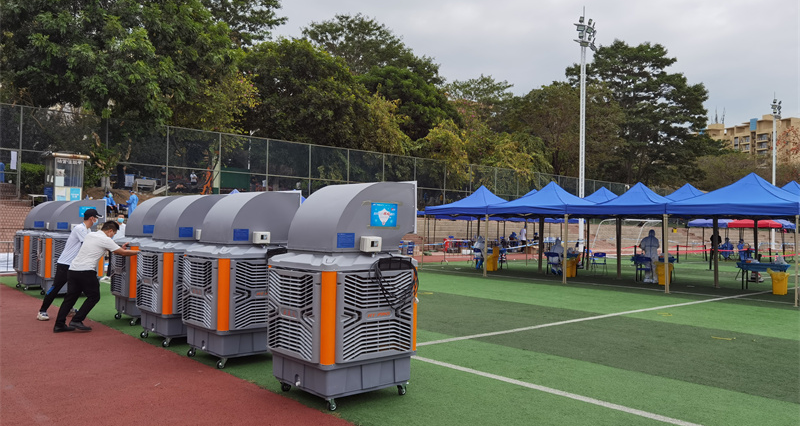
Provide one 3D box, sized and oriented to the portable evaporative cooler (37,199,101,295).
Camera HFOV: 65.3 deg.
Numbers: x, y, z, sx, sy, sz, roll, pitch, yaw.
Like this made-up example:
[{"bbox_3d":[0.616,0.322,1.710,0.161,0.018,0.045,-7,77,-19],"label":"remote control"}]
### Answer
[{"bbox_3d":[-7.076,0.745,13.463,1.170,2.080,1.110,2,-1,-41],"label":"portable evaporative cooler"}]

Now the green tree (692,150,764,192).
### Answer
[{"bbox_3d":[41.062,-3.688,78.000,9.000,8.000,8.500,1,-1,0],"label":"green tree"}]

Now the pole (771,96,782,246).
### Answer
[{"bbox_3d":[36.628,-4.068,60.688,1.600,15.150,0.800,2,-1,-42],"label":"pole"}]

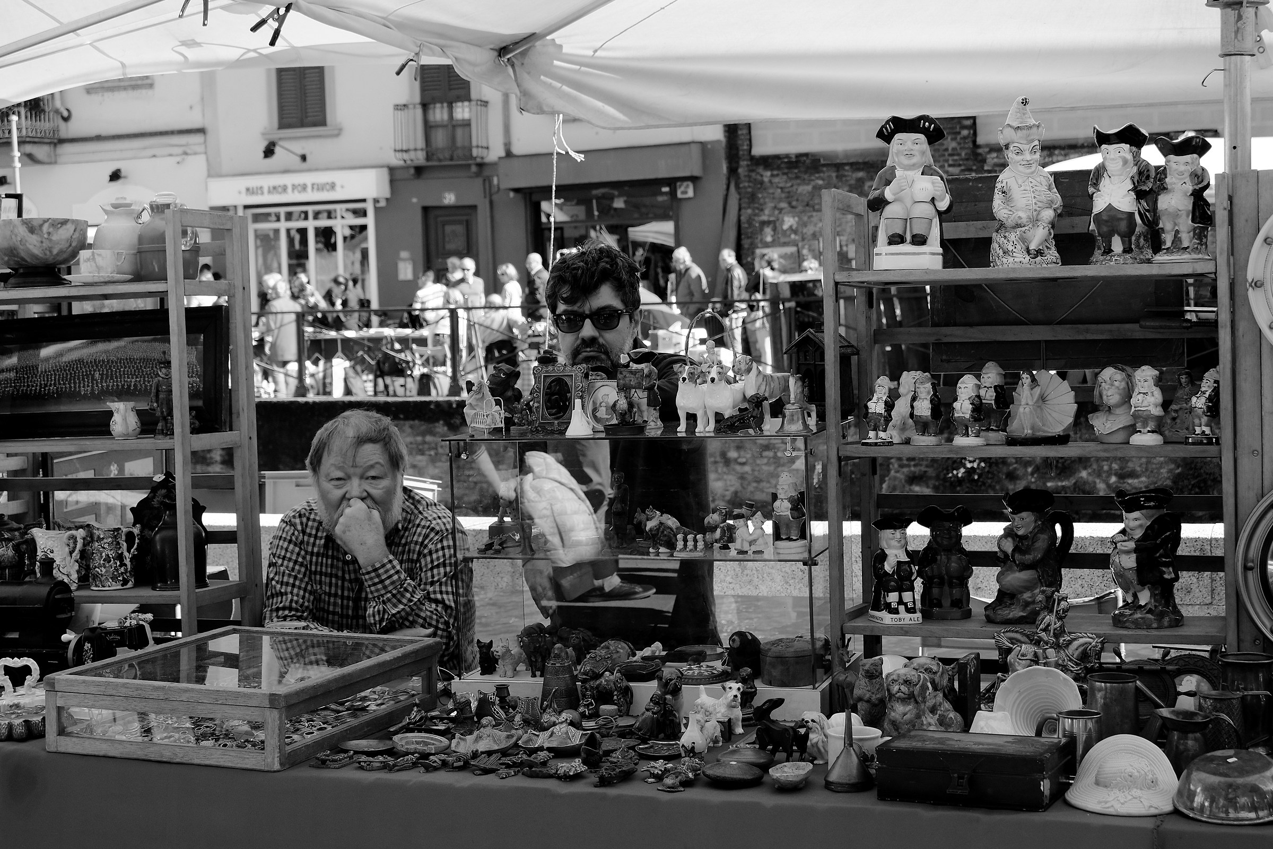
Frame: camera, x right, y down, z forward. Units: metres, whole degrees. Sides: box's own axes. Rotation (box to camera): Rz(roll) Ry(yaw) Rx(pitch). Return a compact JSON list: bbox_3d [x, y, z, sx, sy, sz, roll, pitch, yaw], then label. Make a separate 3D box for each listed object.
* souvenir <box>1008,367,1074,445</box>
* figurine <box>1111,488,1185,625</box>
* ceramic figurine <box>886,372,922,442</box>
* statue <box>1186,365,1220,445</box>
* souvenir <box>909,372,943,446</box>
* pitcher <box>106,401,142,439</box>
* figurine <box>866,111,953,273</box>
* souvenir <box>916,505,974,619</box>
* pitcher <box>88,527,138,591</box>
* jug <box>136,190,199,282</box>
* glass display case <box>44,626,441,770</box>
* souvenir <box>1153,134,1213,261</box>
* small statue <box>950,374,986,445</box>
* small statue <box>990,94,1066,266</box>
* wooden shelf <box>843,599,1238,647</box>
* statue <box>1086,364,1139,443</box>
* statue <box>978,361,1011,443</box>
[{"bbox_3d":[0.715,-0.032,3.621,0.127,0.133,0.060,-1,2,16],"label":"souvenir"},{"bbox_3d":[0.888,0.233,3.575,0.118,0.245,0.102,-4,4,-36],"label":"figurine"},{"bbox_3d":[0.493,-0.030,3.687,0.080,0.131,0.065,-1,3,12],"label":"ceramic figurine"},{"bbox_3d":[0.963,-0.030,3.481,0.057,0.129,0.057,-4,4,-33],"label":"statue"},{"bbox_3d":[0.519,-0.028,3.682,0.055,0.130,0.055,-1,2,19],"label":"souvenir"},{"bbox_3d":[-1.007,-0.008,4.027,0.078,0.076,0.062,-4,4,-30],"label":"pitcher"},{"bbox_3d":[0.474,-0.403,3.564,0.145,0.268,0.145,-2,3,2],"label":"figurine"},{"bbox_3d":[0.560,0.250,3.718,0.104,0.206,0.095,-1,3,11],"label":"souvenir"},{"bbox_3d":[-1.139,0.282,4.433,0.122,0.129,0.097,-1,2,10],"label":"pitcher"},{"bbox_3d":[-1.002,-0.397,4.371,0.150,0.197,0.132,-1,2,22],"label":"jug"},{"bbox_3d":[-0.641,0.449,3.421,0.437,0.119,0.508,0,4,24],"label":"glass display case"},{"bbox_3d":[0.909,-0.379,3.410,0.098,0.211,0.106,0,4,23],"label":"souvenir"},{"bbox_3d":[0.582,-0.026,3.596,0.056,0.127,0.055,1,4,35],"label":"small statue"},{"bbox_3d":[0.684,-0.424,3.592,0.127,0.297,0.130,-1,3,7],"label":"small statue"},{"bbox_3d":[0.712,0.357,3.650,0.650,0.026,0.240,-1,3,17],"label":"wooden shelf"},{"bbox_3d":[0.809,-0.035,3.478,0.085,0.132,0.074,1,4,40],"label":"statue"},{"bbox_3d":[0.654,-0.040,3.747,0.059,0.145,0.062,0,2,27],"label":"statue"}]

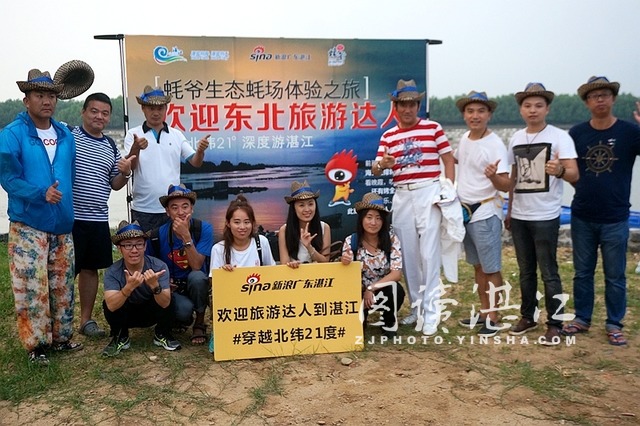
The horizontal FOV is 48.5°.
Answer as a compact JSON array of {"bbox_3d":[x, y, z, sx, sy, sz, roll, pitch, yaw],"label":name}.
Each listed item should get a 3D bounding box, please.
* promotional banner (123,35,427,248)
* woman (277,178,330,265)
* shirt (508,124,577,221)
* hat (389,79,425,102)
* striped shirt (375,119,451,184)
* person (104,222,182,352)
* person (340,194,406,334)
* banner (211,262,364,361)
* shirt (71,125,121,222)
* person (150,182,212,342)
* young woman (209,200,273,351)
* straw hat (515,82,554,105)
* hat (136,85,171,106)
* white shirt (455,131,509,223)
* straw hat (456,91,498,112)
[{"bbox_3d":[-0.328,-0.531,5.900,2.480,1.850,0.030,-1,7,-7],"label":"promotional banner"},{"bbox_3d":[-0.109,0.320,4.986,0.430,1.110,0.580,-1,8,-5],"label":"woman"},{"bbox_3d":[1.486,-0.277,4.747,0.450,0.630,0.280,3,9,27],"label":"shirt"},{"bbox_3d":[0.598,-0.847,4.912,0.260,0.150,0.300,1,8,11],"label":"hat"},{"bbox_3d":[0.669,-0.445,5.140,0.510,0.480,0.270,2,8,20],"label":"striped shirt"},{"bbox_3d":[-1.203,0.473,4.783,0.500,0.880,0.620,-2,8,-14],"label":"person"},{"bbox_3d":[0.370,0.353,5.019,0.460,0.990,0.680,1,8,5],"label":"person"},{"bbox_3d":[-0.197,0.646,4.682,0.995,0.600,0.015,-2,3,-11],"label":"banner"},{"bbox_3d":[-1.566,-0.281,4.934,0.460,0.640,0.290,-3,8,-16],"label":"shirt"},{"bbox_3d":[-0.994,0.355,5.100,0.480,1.030,0.630,-2,7,-10],"label":"person"},{"bbox_3d":[-0.528,0.387,4.772,0.450,1.040,0.600,-1,8,-6],"label":"young woman"},{"bbox_3d":[1.482,-0.826,4.910,0.280,0.145,0.310,2,7,16],"label":"straw hat"},{"bbox_3d":[-1.250,-0.888,5.370,0.285,0.150,0.310,-2,7,-13],"label":"hat"},{"bbox_3d":[1.111,-0.258,4.890,0.410,0.620,0.270,5,9,33],"label":"white shirt"},{"bbox_3d":[1.121,-0.794,5.060,0.295,0.145,0.310,2,7,15],"label":"straw hat"}]

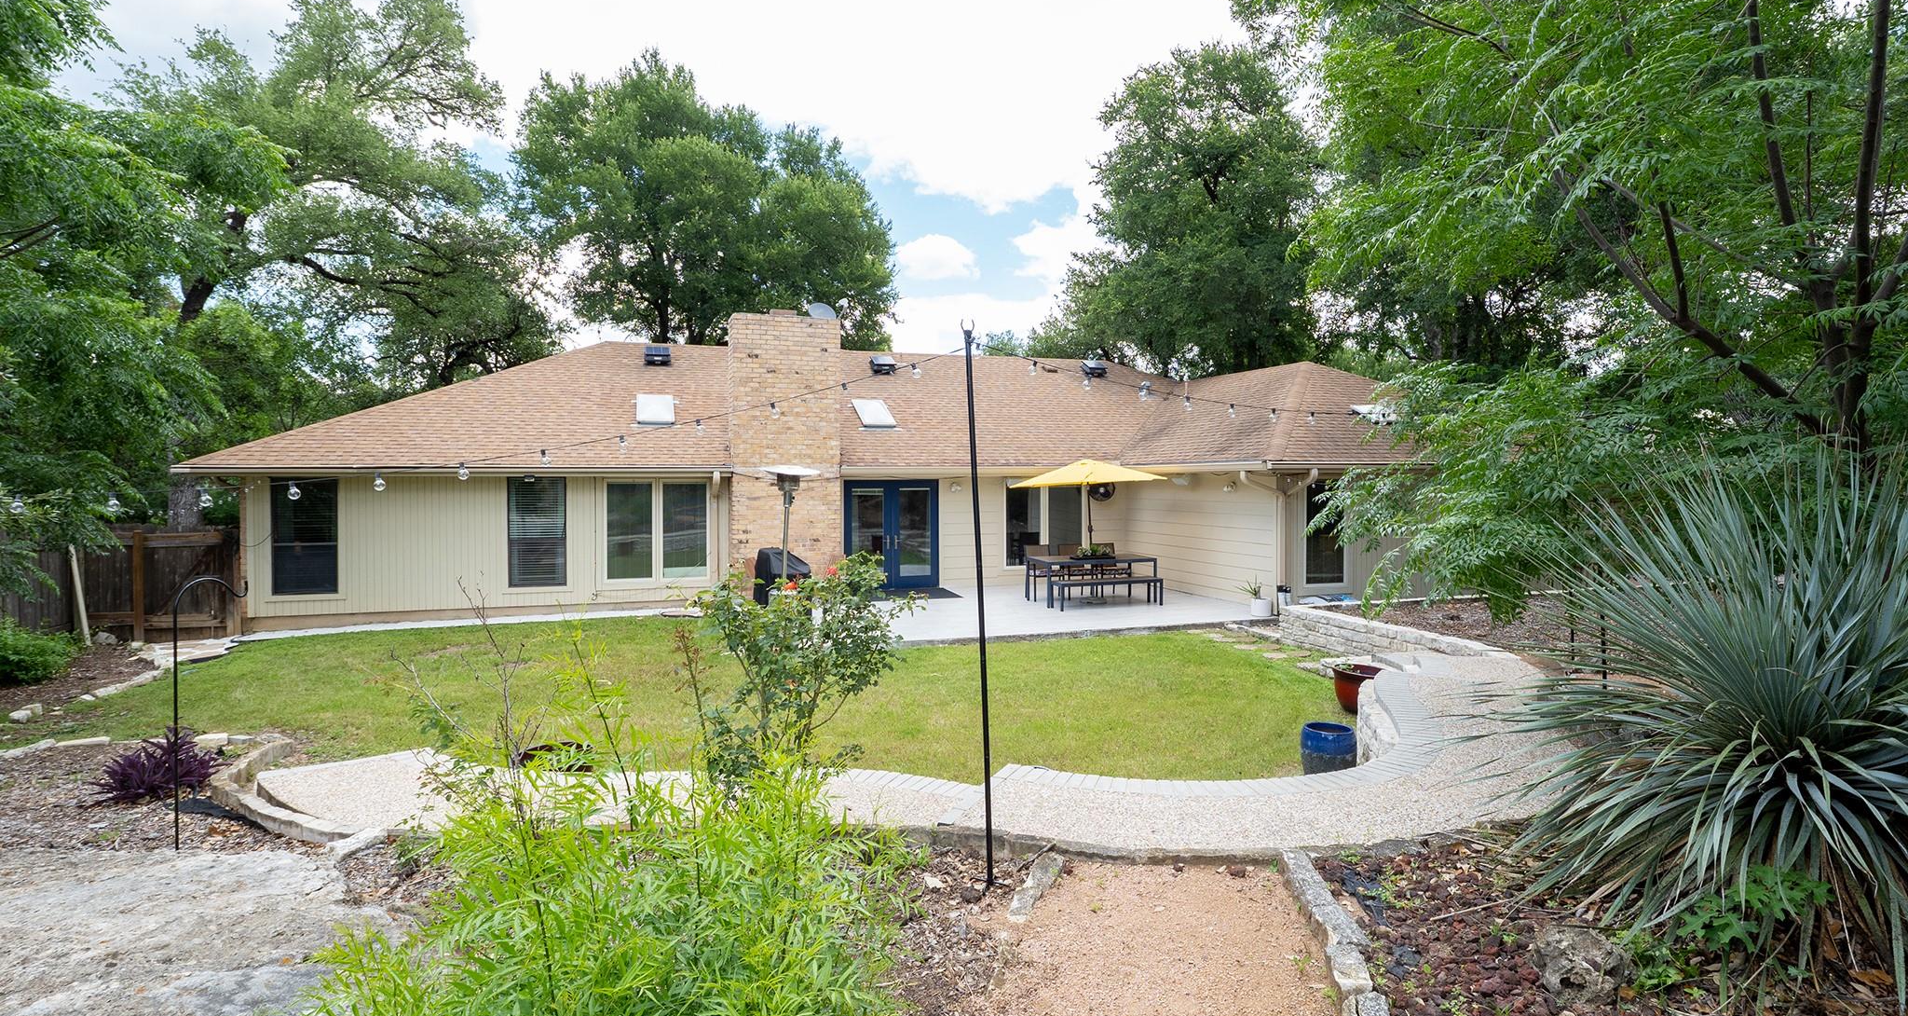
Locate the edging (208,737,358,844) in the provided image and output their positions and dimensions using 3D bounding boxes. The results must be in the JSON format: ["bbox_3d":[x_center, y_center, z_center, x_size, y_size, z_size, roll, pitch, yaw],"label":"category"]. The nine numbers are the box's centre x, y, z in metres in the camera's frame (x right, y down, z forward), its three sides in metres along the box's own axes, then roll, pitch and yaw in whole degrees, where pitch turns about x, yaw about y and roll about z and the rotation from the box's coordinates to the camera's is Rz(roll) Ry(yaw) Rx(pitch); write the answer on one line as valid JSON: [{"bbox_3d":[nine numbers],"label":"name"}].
[{"bbox_3d":[-3.650,1.530,4.760,0.580,0.200,2.150,-2,2,-41],"label":"edging"}]

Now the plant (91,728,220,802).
[{"bbox_3d":[-4.340,1.375,4.800,0.640,0.370,0.600,-2,2,-42],"label":"plant"}]

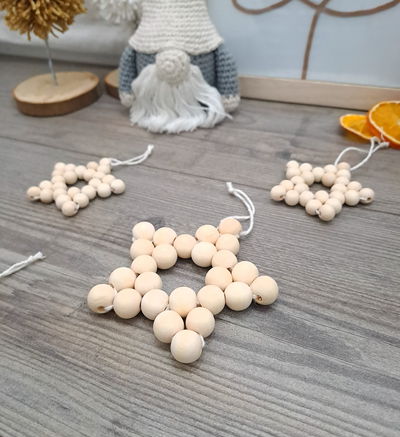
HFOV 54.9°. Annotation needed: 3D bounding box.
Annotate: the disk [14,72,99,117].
[{"bbox_3d":[-0.161,-0.144,0.437,0.098,0.013,0.101,-5,39,0],"label":"disk"}]

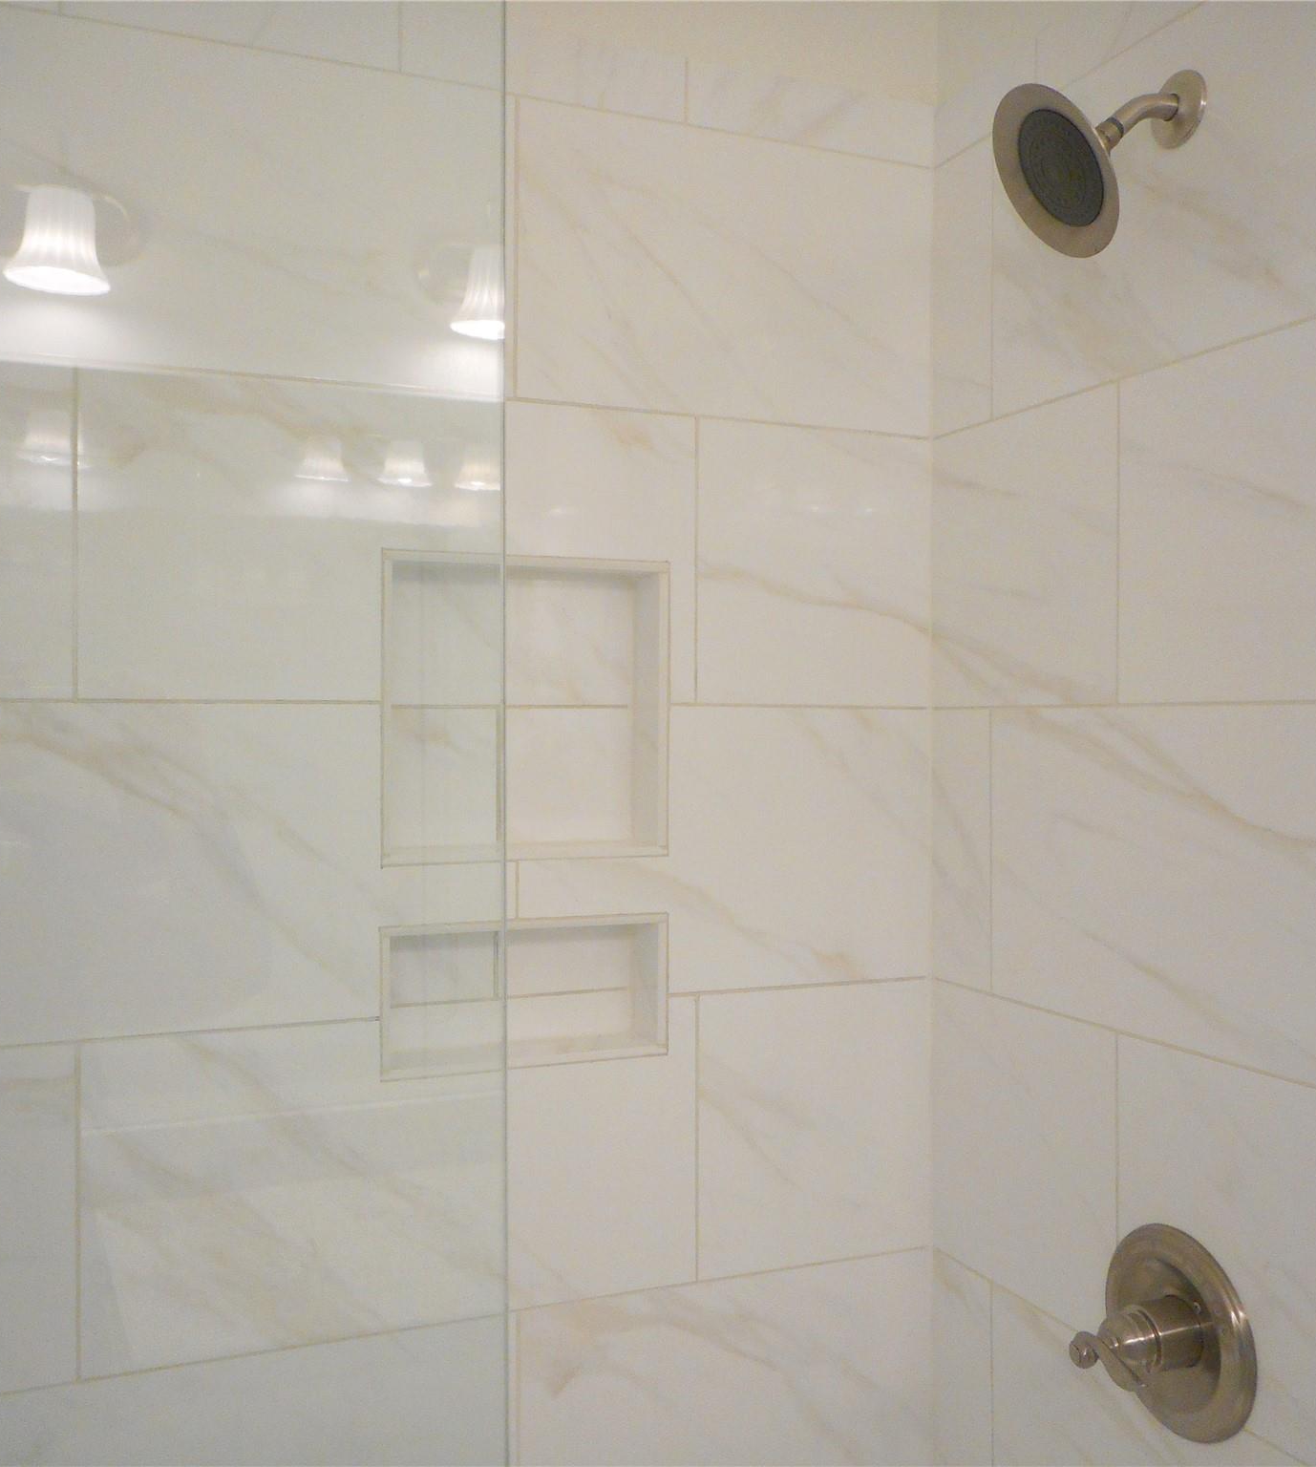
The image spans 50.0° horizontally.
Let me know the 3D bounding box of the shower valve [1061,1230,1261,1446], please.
[{"bbox_3d":[0.415,0.529,1.231,0.112,0.174,0.175,0,0,-24],"label":"shower valve"}]

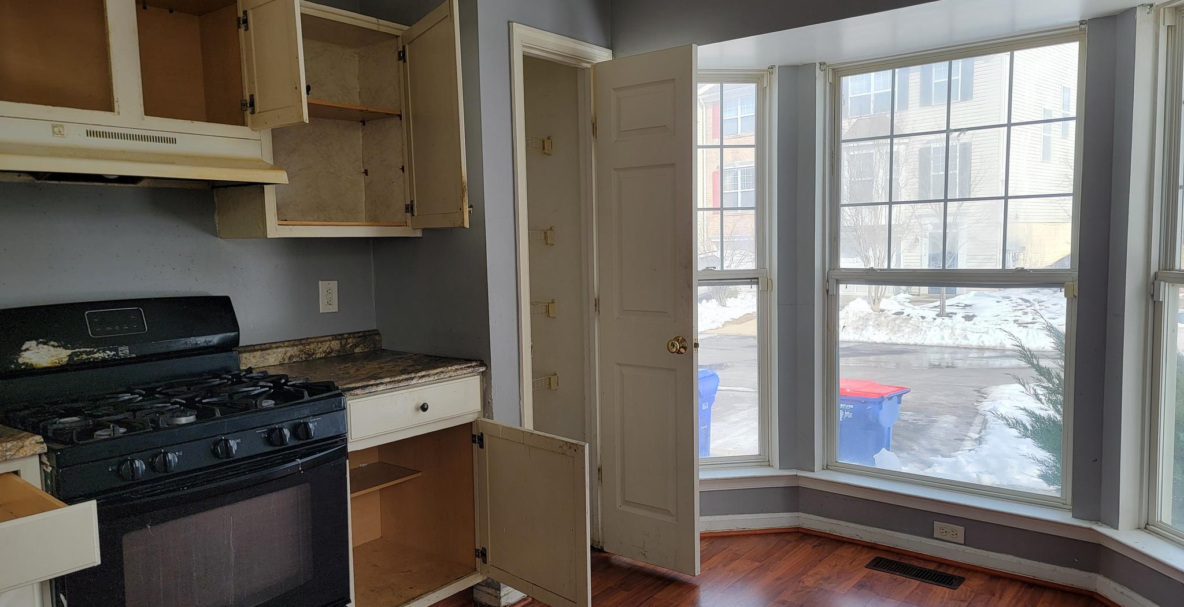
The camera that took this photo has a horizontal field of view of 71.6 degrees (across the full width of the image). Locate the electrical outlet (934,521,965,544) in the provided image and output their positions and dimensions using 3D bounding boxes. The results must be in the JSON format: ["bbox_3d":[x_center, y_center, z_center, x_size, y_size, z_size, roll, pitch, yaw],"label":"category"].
[{"bbox_3d":[1.437,0.924,3.302,0.116,0.071,0.010,3,6,37],"label":"electrical outlet"}]

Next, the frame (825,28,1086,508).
[{"bbox_3d":[1.413,-0.122,3.309,0.990,1.780,0.090,3,6,37],"label":"frame"}]

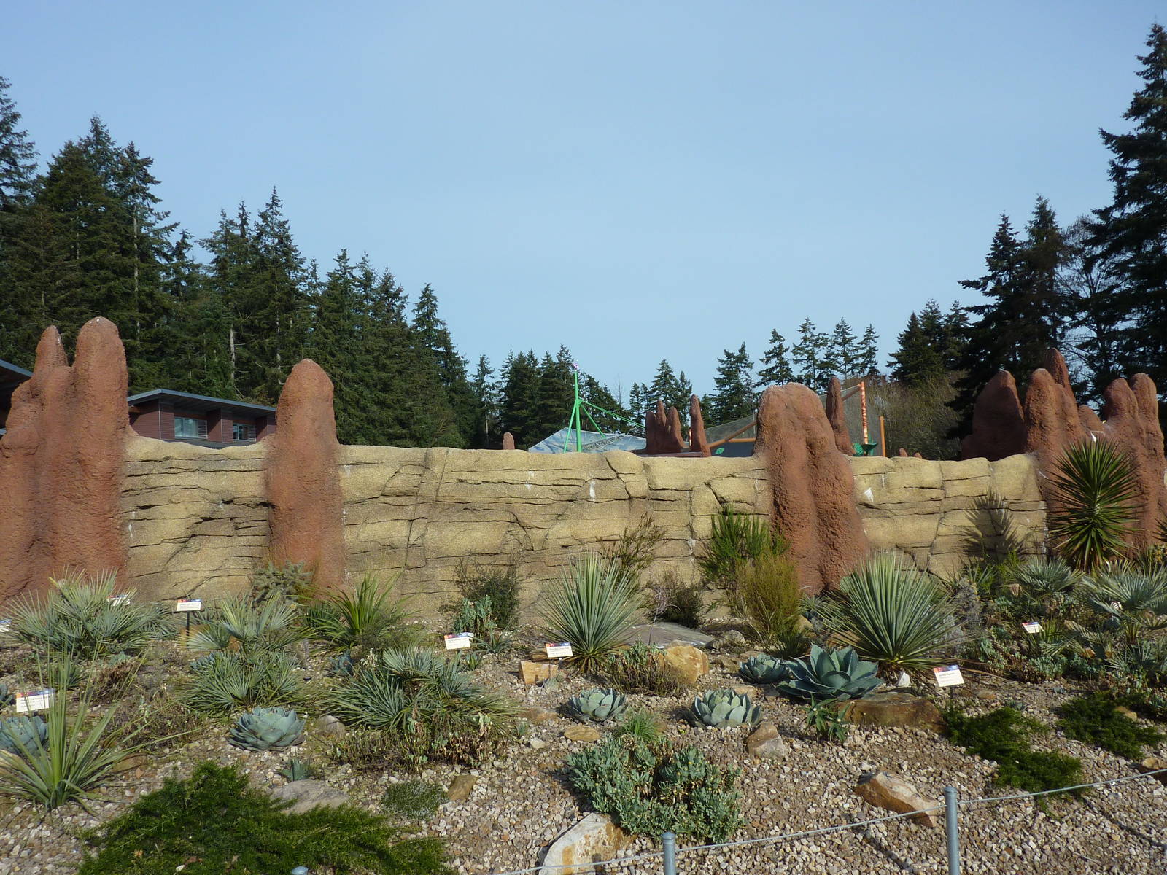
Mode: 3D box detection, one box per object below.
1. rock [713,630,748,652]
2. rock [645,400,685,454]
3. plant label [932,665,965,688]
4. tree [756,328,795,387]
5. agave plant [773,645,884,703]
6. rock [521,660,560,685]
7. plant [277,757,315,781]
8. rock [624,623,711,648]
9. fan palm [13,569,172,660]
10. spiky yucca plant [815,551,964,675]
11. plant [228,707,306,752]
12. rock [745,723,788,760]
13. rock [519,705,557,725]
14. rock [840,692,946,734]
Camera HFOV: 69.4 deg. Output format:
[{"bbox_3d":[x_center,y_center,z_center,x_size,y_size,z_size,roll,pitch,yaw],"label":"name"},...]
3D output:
[{"bbox_3d":[1.031,1.427,5.900,0.240,0.130,0.190,-2,-2,0],"label":"rock"},{"bbox_3d":[1.752,-0.204,18.000,0.840,1.150,0.700,-2,-1,0],"label":"rock"},{"bbox_3d":[2.082,1.359,4.800,0.155,0.103,0.015,-5,-25,-9],"label":"plant label"},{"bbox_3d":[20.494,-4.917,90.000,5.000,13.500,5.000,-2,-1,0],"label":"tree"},{"bbox_3d":[1.510,1.454,5.200,0.620,0.300,0.570,-3,-2,15],"label":"agave plant"},{"bbox_3d":[-0.252,1.376,4.900,0.220,0.130,0.160,-3,-2,0],"label":"rock"},{"bbox_3d":[-1.278,1.475,3.750,0.165,0.110,0.150,-2,-1,0],"label":"plant"},{"bbox_3d":[0.637,1.489,6.300,0.670,0.135,0.440,-2,-2,-6],"label":"rock"},{"bbox_3d":[-2.777,0.994,4.750,0.880,0.450,0.780,-1,-2,-31],"label":"fan palm"},{"bbox_3d":[2.124,1.214,5.800,0.970,0.770,0.920,-3,-2,19],"label":"spiky yucca plant"},{"bbox_3d":[-1.429,1.309,3.800,0.340,0.170,0.340,-2,-2,0],"label":"plant"},{"bbox_3d":[0.865,1.432,3.970,0.190,0.150,0.160,-2,-2,0],"label":"rock"},{"bbox_3d":[-0.247,1.522,4.620,0.210,0.085,0.150,-2,-1,0],"label":"rock"},{"bbox_3d":[1.739,1.555,4.720,0.560,0.175,0.320,-3,-2,0],"label":"rock"}]

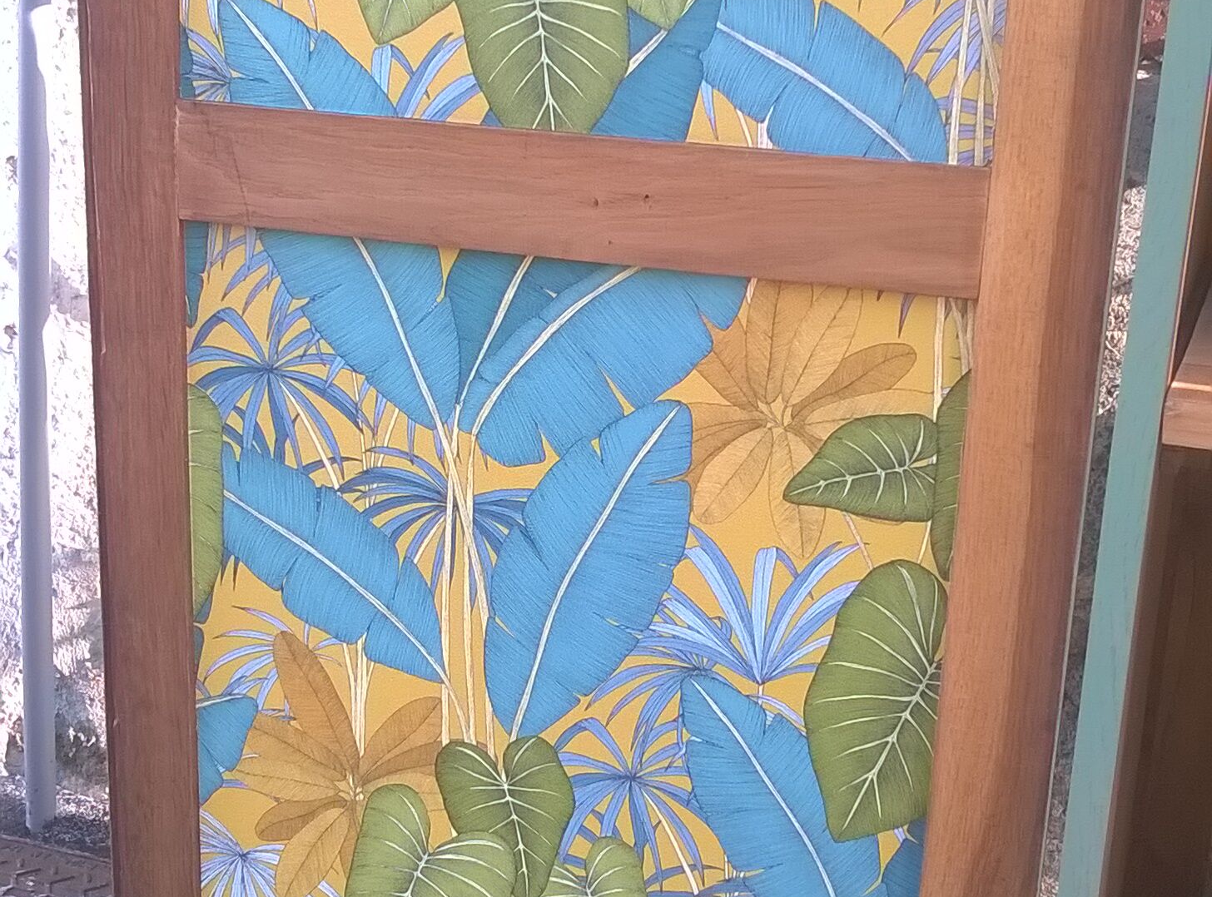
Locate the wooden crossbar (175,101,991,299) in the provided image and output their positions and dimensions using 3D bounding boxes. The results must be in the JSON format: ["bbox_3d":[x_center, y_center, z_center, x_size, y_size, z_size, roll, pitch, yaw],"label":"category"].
[{"bbox_3d":[-0.027,-0.161,1.183,0.522,0.078,0.022,7,17,15],"label":"wooden crossbar"}]

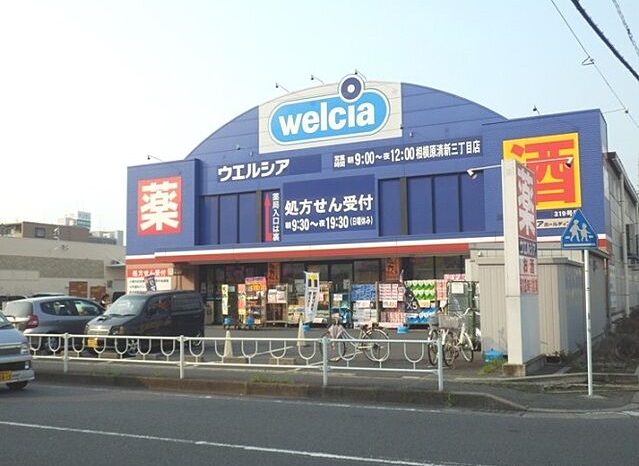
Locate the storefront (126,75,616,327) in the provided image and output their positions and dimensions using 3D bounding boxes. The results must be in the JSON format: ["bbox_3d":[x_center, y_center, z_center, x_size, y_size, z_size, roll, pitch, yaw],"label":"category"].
[{"bbox_3d":[0.457,-1.182,33.586,22.000,10.200,3.000,-3,-5,30],"label":"storefront"}]

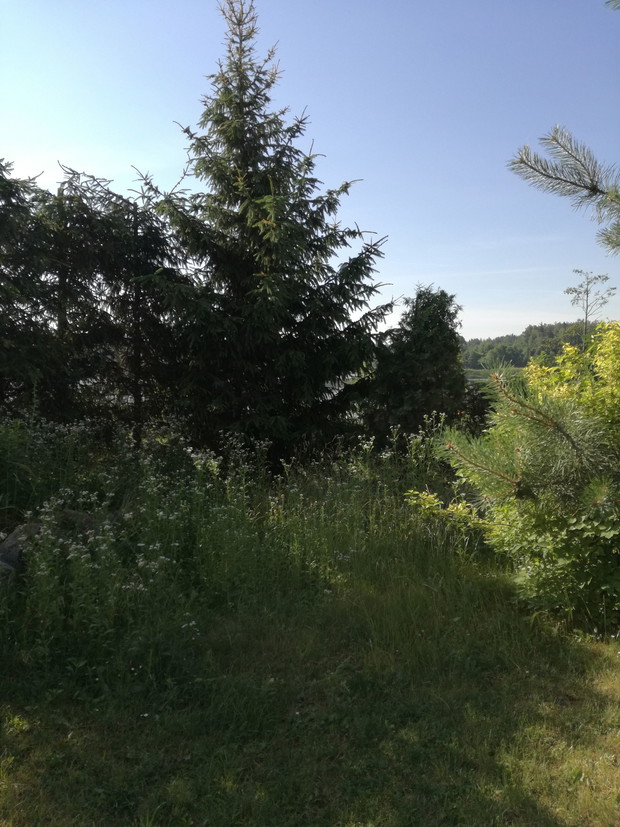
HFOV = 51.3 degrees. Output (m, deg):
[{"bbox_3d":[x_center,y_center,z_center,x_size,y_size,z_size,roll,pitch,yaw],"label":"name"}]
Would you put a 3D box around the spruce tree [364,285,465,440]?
[{"bbox_3d":[1.396,-0.567,8.700,1.380,2.350,1.380,0,4,0],"label":"spruce tree"}]

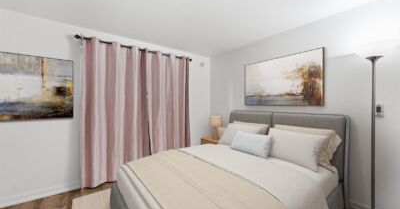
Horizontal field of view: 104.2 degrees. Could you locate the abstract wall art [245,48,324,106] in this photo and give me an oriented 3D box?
[{"bbox_3d":[1.293,-0.372,2.605,0.040,0.805,1.280,-1,1,-38],"label":"abstract wall art"}]

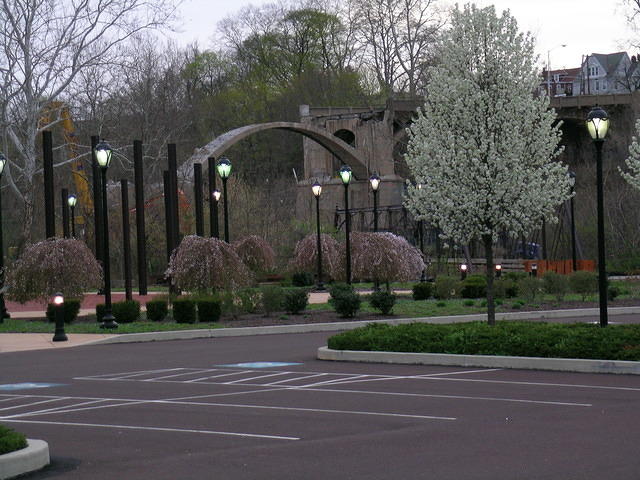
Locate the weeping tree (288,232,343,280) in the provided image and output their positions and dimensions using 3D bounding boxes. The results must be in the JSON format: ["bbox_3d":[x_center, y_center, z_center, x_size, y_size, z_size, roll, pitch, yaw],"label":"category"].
[{"bbox_3d":[-0.162,0.897,93.697,2.733,2.509,2.733,-2,0,0],"label":"weeping tree"}]

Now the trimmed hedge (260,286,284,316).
[{"bbox_3d":[-1.271,1.636,51.000,0.676,0.865,0.750,-2,1,0],"label":"trimmed hedge"}]

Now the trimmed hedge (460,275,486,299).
[{"bbox_3d":[5.104,1.541,62.500,0.895,0.795,0.850,-2,1,0],"label":"trimmed hedge"}]

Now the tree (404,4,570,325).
[{"bbox_3d":[3.189,-1.281,35.800,3.100,6.341,3.100,-2,0,0],"label":"tree"}]

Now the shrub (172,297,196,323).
[{"bbox_3d":[-3.276,1.699,45.600,0.580,0.617,0.580,-2,0,0],"label":"shrub"}]

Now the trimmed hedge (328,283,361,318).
[{"bbox_3d":[0.585,1.450,45.000,0.760,0.847,0.740,-2,0,0],"label":"trimmed hedge"}]

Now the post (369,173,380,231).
[{"bbox_3d":[2.022,-0.277,67.500,0.410,4.280,0.410,-2,0,0],"label":"post"}]

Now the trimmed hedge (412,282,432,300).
[{"bbox_3d":[3.399,1.692,62.083,0.689,0.586,0.689,-2,0,0],"label":"trimmed hedge"}]

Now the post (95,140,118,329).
[{"bbox_3d":[-4.894,-0.126,43.300,0.410,4.319,0.410,-2,0,0],"label":"post"}]

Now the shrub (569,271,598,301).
[{"bbox_3d":[8.454,1.460,60.500,0.962,0.962,0.950,-2,1,0],"label":"shrub"}]

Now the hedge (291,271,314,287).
[{"bbox_3d":[-0.778,1.815,87.761,1.067,0.698,1.067,-2,0,0],"label":"hedge"}]

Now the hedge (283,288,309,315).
[{"bbox_3d":[-0.624,1.582,48.500,0.660,0.669,0.660,-2,0,0],"label":"hedge"}]

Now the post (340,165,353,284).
[{"bbox_3d":[0.924,-0.329,62.000,0.410,4.309,0.410,-2,0,0],"label":"post"}]

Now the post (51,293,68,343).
[{"bbox_3d":[-5.722,1.706,41.500,0.352,1.100,0.340,-2,1,0],"label":"post"}]

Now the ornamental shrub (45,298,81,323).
[{"bbox_3d":[-6.678,1.832,49.000,0.909,0.624,0.900,-2,1,0],"label":"ornamental shrub"}]

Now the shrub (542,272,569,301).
[{"bbox_3d":[7.198,1.429,57.621,0.807,0.871,0.807,-2,0,0],"label":"shrub"}]

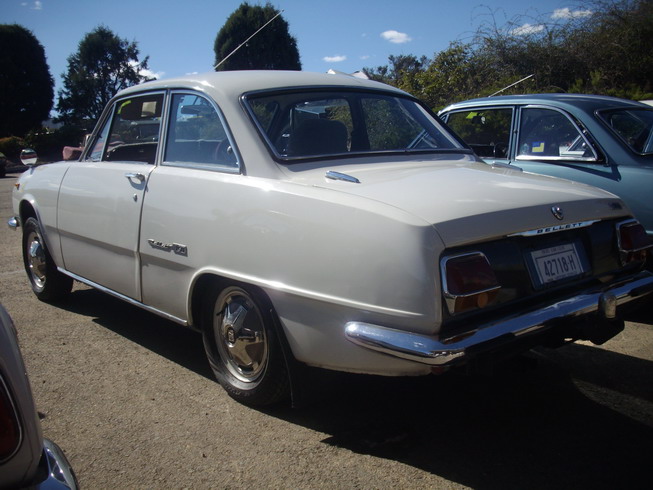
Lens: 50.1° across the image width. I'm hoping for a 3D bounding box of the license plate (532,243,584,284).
[{"bbox_3d":[0.788,0.060,2.369,0.262,0.110,0.012,-9,-10,-40],"label":"license plate"}]

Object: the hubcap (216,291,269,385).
[{"bbox_3d":[-0.335,0.370,2.740,0.085,0.360,0.360,-9,12,-40],"label":"hubcap"}]

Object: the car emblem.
[{"bbox_3d":[0.778,-0.105,2.350,0.055,0.056,0.020,-9,-7,-40],"label":"car emblem"}]

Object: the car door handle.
[{"bbox_3d":[-0.871,-0.305,3.156,0.045,0.042,0.160,-9,12,-40],"label":"car door handle"}]

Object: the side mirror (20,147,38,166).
[{"bbox_3d":[-1.953,-0.572,4.575,0.115,0.120,0.070,-9,12,-40],"label":"side mirror"}]

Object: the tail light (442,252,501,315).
[{"bbox_3d":[0.427,0.110,2.056,0.200,0.170,0.070,-9,-1,-40],"label":"tail light"}]

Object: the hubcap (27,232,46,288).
[{"bbox_3d":[-1.864,0.093,4.503,0.085,0.360,0.360,-9,12,-40],"label":"hubcap"}]

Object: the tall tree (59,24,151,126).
[{"bbox_3d":[-11.447,-8.234,35.369,5.200,6.800,5.200,-4,10,-17],"label":"tall tree"}]

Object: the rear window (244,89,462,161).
[{"bbox_3d":[0.158,-0.527,3.016,1.140,0.100,0.430,-9,50,-40],"label":"rear window"}]

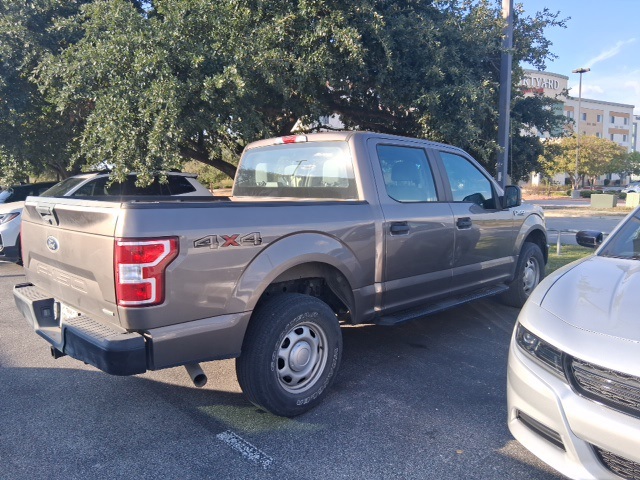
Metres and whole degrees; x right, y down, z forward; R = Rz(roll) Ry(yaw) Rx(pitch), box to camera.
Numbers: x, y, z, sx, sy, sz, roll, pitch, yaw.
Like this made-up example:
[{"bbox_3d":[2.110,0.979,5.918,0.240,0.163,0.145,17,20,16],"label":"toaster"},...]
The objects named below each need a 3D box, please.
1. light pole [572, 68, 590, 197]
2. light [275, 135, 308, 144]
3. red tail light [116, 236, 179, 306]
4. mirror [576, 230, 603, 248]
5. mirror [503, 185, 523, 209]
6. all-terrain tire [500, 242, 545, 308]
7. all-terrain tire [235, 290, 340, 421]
[{"bbox_3d":[20.166,-8.224,37.413,1.250,9.950,0.650,5,9,38],"label":"light pole"},{"bbox_3d":[-0.249,-0.868,4.171,0.080,0.060,0.410,-7,10,-44],"label":"light"},{"bbox_3d":[-0.851,0.148,2.403,0.270,0.345,0.150,-7,10,-44],"label":"red tail light"},{"bbox_3d":[2.189,-0.004,3.900,0.150,0.140,0.220,-7,10,-44],"label":"mirror"},{"bbox_3d":[1.887,-0.426,4.769,0.140,0.240,0.225,-7,10,-44],"label":"mirror"},{"bbox_3d":[2.426,0.415,5.762,0.785,0.785,0.265,-7,10,-44],"label":"all-terrain tire"},{"bbox_3d":[-0.185,0.751,3.210,0.785,0.785,0.265,-7,10,-44],"label":"all-terrain tire"}]

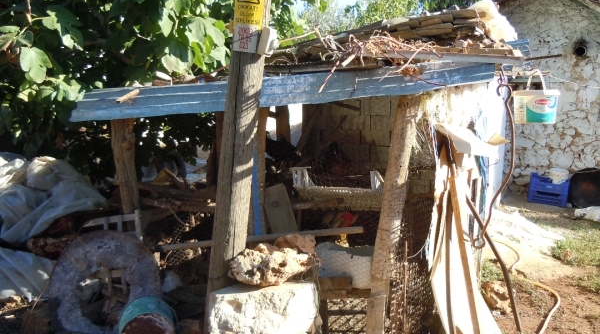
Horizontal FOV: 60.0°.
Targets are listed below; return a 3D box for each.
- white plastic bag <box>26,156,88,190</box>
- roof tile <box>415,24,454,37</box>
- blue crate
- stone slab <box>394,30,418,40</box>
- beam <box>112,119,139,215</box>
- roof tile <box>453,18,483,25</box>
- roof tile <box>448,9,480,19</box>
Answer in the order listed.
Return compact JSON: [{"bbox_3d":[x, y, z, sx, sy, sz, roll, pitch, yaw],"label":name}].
[{"bbox_3d":[-1.686,0.038,3.600,0.400,0.200,0.300,-3,11,-16],"label":"white plastic bag"},{"bbox_3d":[1.276,-1.294,4.950,0.350,0.072,0.170,-8,7,6],"label":"roof tile"},{"bbox_3d":[2.799,0.247,5.850,0.420,0.300,0.360,6,12,26],"label":"blue crate"},{"bbox_3d":[0.799,-0.986,3.900,0.170,0.050,0.200,-5,10,0],"label":"stone slab"},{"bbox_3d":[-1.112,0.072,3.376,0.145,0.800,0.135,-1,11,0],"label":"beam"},{"bbox_3d":[1.305,-1.133,4.050,0.220,0.040,0.250,-5,10,0],"label":"roof tile"},{"bbox_3d":[1.285,-1.196,4.050,0.230,0.060,0.250,-5,10,0],"label":"roof tile"}]

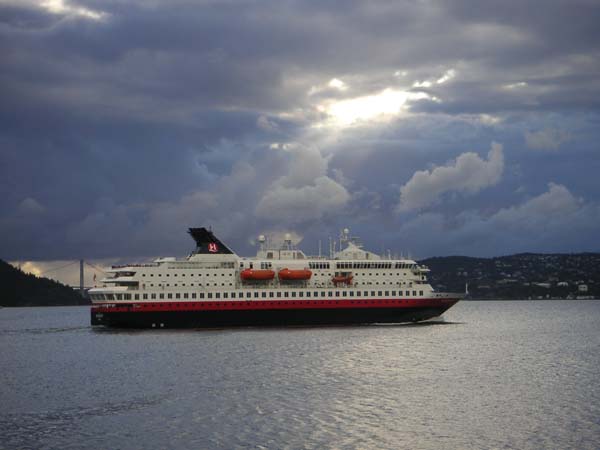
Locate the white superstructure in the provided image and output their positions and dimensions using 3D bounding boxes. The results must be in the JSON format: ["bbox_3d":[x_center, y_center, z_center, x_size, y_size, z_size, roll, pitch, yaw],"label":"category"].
[{"bbox_3d":[-6.543,12.126,421.644,113.500,21.800,19.500,1,-3,-27],"label":"white superstructure"}]

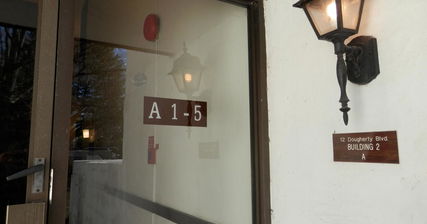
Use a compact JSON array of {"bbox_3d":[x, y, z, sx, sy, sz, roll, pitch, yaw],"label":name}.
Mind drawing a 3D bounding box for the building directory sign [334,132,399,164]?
[{"bbox_3d":[0.698,0.168,1.447,0.012,0.138,0.322,3,-8,-31],"label":"building directory sign"}]

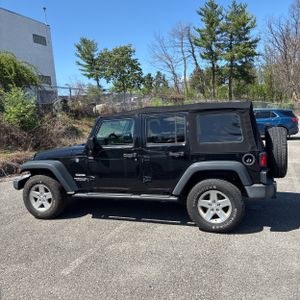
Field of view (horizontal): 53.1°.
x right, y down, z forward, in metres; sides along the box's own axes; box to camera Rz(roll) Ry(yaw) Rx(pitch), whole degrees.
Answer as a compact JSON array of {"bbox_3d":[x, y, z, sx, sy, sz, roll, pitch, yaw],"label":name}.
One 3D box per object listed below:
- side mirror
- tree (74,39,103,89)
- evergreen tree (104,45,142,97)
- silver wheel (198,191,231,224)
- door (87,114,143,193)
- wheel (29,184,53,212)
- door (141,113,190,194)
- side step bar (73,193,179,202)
[{"bbox_3d":[-0.913,-0.064,4.738,0.110,0.270,0.190,-1,7,19],"label":"side mirror"},{"bbox_3d":[-7.989,-11.118,40.000,3.995,7.457,3.995,-3,6,0],"label":"tree"},{"bbox_3d":[-3.662,-10.519,40.000,5.060,7.057,5.060,-3,6,0],"label":"evergreen tree"},{"bbox_3d":[0.937,0.782,4.335,0.480,0.480,0.200,-1,7,19],"label":"silver wheel"},{"bbox_3d":[-0.570,0.061,4.814,0.910,1.225,0.170,-1,7,19],"label":"door"},{"bbox_3d":[-1.854,0.807,5.277,0.480,0.480,0.200,-1,7,19],"label":"wheel"},{"bbox_3d":[0.226,0.051,4.545,0.780,1.230,0.170,-1,7,19],"label":"door"},{"bbox_3d":[-0.424,0.736,4.712,1.760,0.080,0.140,-1,7,19],"label":"side step bar"}]

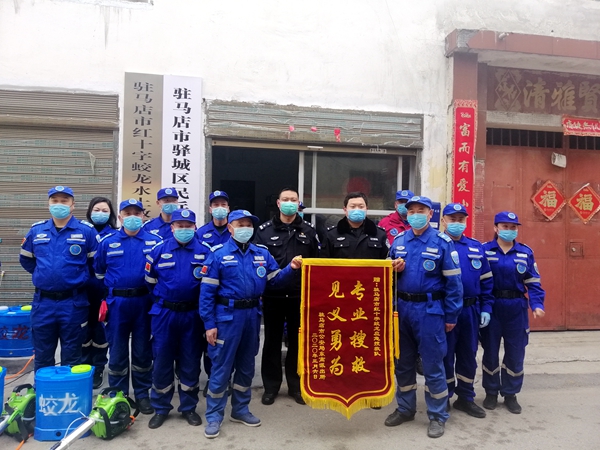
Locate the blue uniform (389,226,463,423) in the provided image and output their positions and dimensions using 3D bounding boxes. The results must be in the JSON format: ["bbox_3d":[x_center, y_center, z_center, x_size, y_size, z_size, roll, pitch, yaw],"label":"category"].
[{"bbox_3d":[0.972,0.763,3.490,0.530,1.480,0.380,1,0,30],"label":"blue uniform"}]

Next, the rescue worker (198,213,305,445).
[{"bbox_3d":[-0.398,0.715,3.420,0.680,1.660,0.440,1,0,-20],"label":"rescue worker"}]

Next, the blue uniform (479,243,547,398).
[{"bbox_3d":[1.759,0.770,3.730,0.500,1.303,0.310,1,0,22],"label":"blue uniform"}]

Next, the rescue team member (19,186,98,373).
[{"bbox_3d":[-1.860,0.616,3.500,0.550,1.800,0.350,1,0,-24],"label":"rescue team member"}]

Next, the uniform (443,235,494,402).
[{"bbox_3d":[1.328,0.767,3.660,0.520,1.367,0.330,1,0,13],"label":"uniform"}]

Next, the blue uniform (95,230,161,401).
[{"bbox_3d":[-1.362,0.715,3.600,0.550,1.360,0.340,1,0,-19],"label":"blue uniform"}]

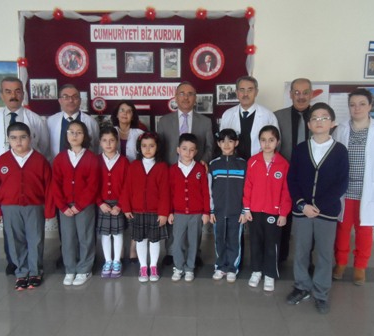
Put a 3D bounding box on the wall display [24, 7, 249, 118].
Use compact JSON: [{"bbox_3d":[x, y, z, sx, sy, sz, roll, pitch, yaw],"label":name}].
[{"bbox_3d":[-0.551,-1.006,3.372,2.551,1.322,0.060,0,7,1],"label":"wall display"}]

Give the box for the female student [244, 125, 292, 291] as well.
[{"bbox_3d":[0.637,0.331,2.520,0.378,1.337,0.250,1,7,8],"label":"female student"}]

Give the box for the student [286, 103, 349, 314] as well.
[{"bbox_3d":[0.972,0.286,2.308,0.406,1.495,0.330,4,9,26],"label":"student"}]

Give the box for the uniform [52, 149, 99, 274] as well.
[{"bbox_3d":[-0.895,0.361,2.573,0.382,1.053,0.260,-1,7,-9],"label":"uniform"}]

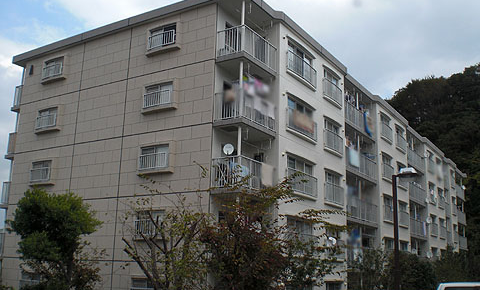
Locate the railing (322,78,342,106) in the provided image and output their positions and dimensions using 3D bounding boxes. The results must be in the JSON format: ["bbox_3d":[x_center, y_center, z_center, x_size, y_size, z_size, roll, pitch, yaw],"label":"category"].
[{"bbox_3d":[4.763,-2.632,27.092,0.150,0.934,2.365,-7,-16,32],"label":"railing"}]

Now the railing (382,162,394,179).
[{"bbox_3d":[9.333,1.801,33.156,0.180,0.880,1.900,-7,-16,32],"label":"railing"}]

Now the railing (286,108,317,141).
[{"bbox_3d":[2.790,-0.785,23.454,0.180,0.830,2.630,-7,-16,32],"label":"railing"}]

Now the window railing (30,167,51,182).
[{"bbox_3d":[-9.535,1.452,25.286,1.480,0.600,0.150,-7,-16,32],"label":"window railing"}]

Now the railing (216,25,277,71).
[{"bbox_3d":[0.343,-3.789,21.912,1.208,1.127,2.768,-7,-16,32],"label":"railing"}]

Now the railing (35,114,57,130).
[{"bbox_3d":[-9.477,-1.125,25.922,1.500,0.610,0.150,-7,-16,32],"label":"railing"}]

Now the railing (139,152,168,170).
[{"bbox_3d":[-3.477,0.680,21.407,1.470,0.570,0.150,-7,-16,32],"label":"railing"}]

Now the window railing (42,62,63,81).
[{"bbox_3d":[-9.445,-3.724,26.616,1.464,0.657,0.110,-7,-16,32],"label":"window railing"}]

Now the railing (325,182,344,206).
[{"bbox_3d":[4.614,2.462,25.857,0.150,0.905,2.368,-7,-16,32],"label":"railing"}]

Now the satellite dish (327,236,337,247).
[{"bbox_3d":[4.236,4.468,24.394,0.460,0.480,0.250,3,-14,-6],"label":"satellite dish"}]

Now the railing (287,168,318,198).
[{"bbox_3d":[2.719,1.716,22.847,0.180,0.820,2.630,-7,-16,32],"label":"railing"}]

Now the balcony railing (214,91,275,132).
[{"bbox_3d":[0.269,-1.261,21.131,1.250,1.140,2.650,-7,-16,32],"label":"balcony railing"}]

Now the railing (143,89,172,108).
[{"bbox_3d":[-3.416,-1.878,22.036,1.500,0.580,0.150,-7,-16,32],"label":"railing"}]

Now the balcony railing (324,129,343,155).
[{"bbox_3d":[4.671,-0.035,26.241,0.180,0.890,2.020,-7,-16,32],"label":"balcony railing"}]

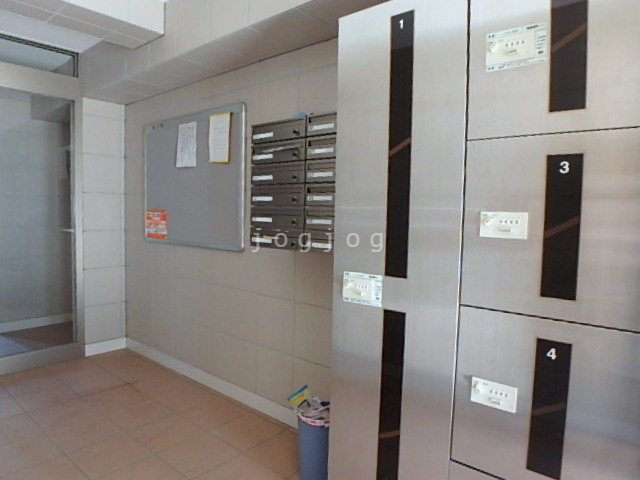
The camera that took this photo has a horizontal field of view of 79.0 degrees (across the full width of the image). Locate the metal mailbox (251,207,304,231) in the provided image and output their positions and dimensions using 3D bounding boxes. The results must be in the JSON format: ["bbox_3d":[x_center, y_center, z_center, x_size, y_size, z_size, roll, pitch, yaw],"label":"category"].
[{"bbox_3d":[-0.122,-0.110,1.910,0.348,0.103,0.260,4,5,38],"label":"metal mailbox"}]

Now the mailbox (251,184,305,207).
[{"bbox_3d":[-0.142,-0.218,1.974,0.366,0.101,0.220,4,4,38],"label":"mailbox"}]

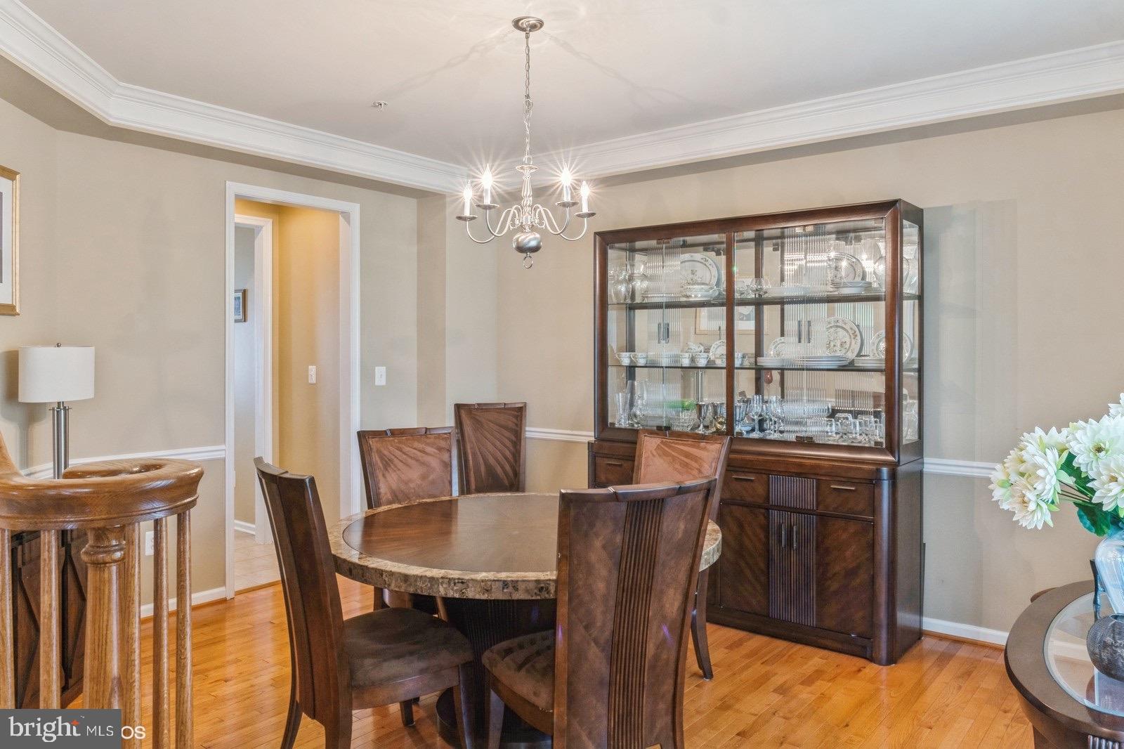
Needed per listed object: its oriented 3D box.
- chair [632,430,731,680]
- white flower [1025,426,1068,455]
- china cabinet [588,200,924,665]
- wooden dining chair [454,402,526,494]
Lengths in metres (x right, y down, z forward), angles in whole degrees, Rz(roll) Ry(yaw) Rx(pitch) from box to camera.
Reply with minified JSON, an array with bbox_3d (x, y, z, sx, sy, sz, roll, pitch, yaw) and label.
[{"bbox_3d":[0.341,0.794,3.147,0.490,1.050,0.620,1,2,42],"label":"chair"},{"bbox_3d":[1.231,0.169,1.900,0.120,0.085,0.110,1,2,33],"label":"white flower"},{"bbox_3d":[0.962,0.238,4.057,1.736,2.116,0.488,1,2,38],"label":"china cabinet"},{"bbox_3d":[-0.362,0.748,4.849,0.490,1.050,0.620,-1,2,-25],"label":"wooden dining chair"}]

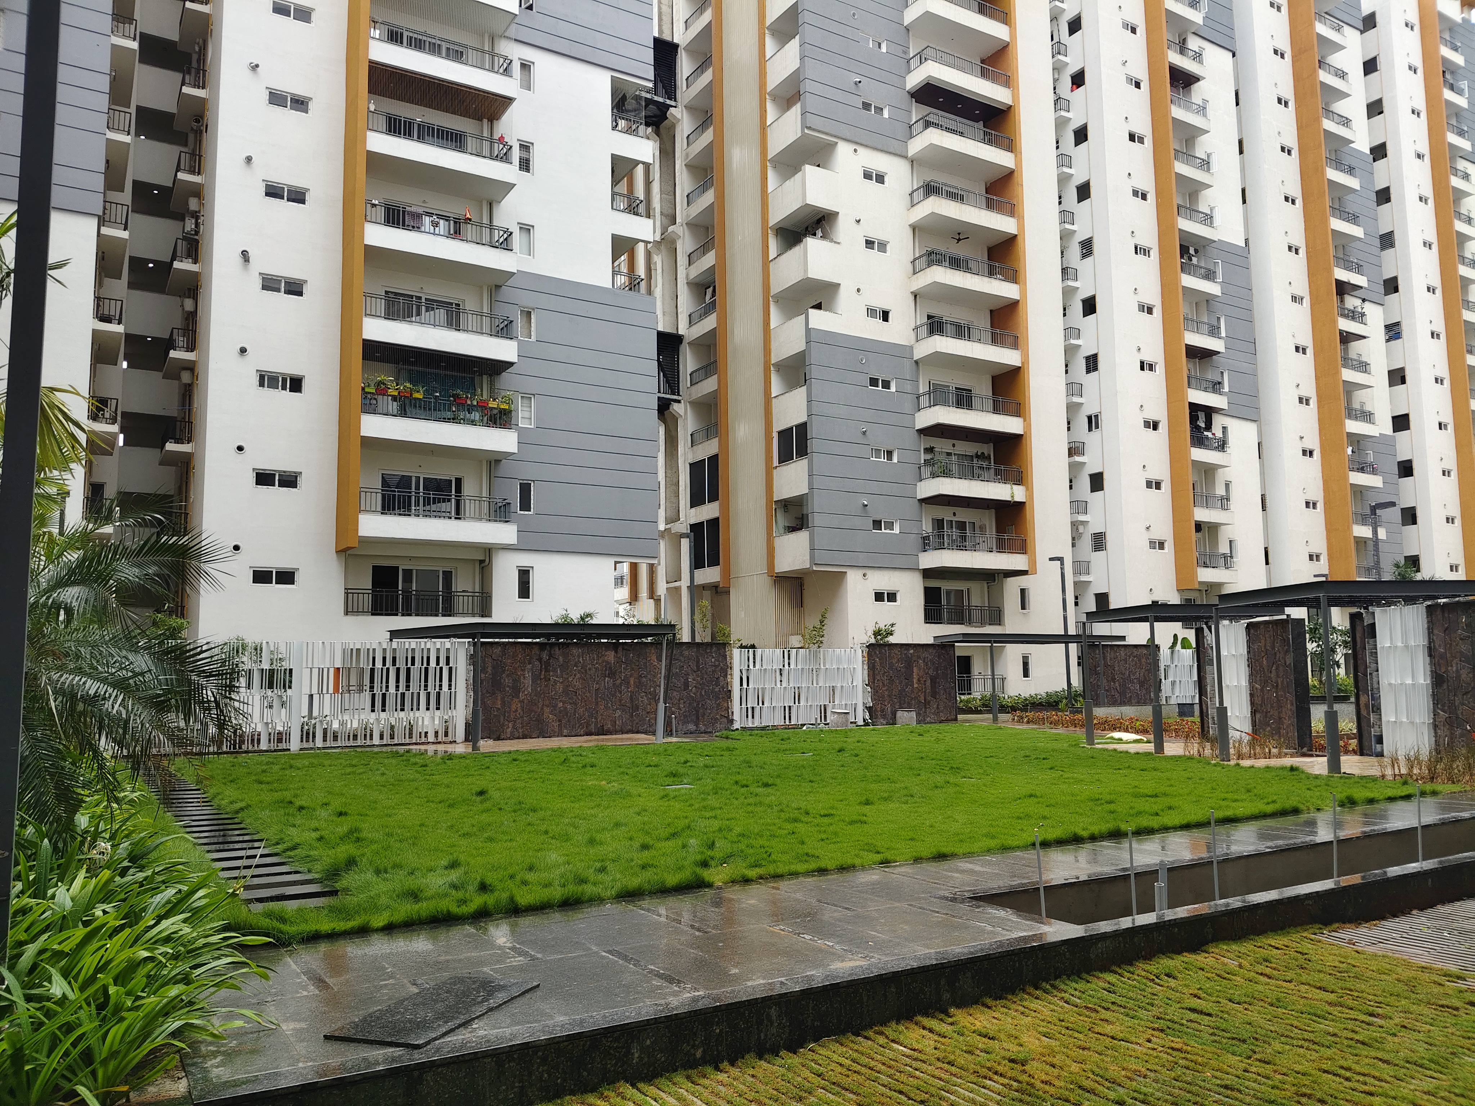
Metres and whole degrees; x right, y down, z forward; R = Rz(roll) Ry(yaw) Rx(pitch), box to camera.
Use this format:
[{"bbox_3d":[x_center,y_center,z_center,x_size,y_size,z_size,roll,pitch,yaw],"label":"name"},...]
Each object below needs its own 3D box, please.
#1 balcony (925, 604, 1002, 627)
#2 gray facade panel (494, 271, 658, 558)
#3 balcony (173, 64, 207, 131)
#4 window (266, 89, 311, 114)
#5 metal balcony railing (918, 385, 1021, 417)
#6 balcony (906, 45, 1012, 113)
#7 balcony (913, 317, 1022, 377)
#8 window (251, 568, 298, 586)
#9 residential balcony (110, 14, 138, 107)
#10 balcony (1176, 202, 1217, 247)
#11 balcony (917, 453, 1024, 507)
[{"bbox_3d":[9.703,2.666,47.490,4.450,0.880,0.080,3,-8,-31],"label":"balcony"},{"bbox_3d":[-5.635,-4.872,39.435,6.166,9.863,0.212,3,-7,-32],"label":"gray facade panel"},{"bbox_3d":[-18.932,-15.687,38.396,0.788,0.985,2.788,3,-7,-32],"label":"balcony"},{"bbox_3d":[-14.194,-14.293,35.095,1.333,0.576,0.121,3,-7,-32],"label":"window"},{"bbox_3d":[10.116,-6.326,48.334,4.575,0.818,1.576,3,-7,-32],"label":"metal balcony railing"},{"bbox_3d":[9.787,-20.791,49.201,4.880,1.390,1.600,3,-7,-31],"label":"balcony"},{"bbox_3d":[9.987,-8.997,48.560,4.984,1.485,1.757,3,-7,-32],"label":"balcony"},{"bbox_3d":[-13.985,0.731,33.502,1.367,0.530,0.121,3,-7,-32],"label":"window"},{"bbox_3d":[-20.130,-15.968,36.136,0.776,0.970,4.181,3,-7,-32],"label":"residential balcony"},{"bbox_3d":[23.414,-16.999,57.636,3.450,1.320,1.050,3,-7,-31],"label":"balcony"},{"bbox_3d":[10.018,-2.893,47.218,4.880,1.390,1.600,3,-7,-31],"label":"balcony"}]

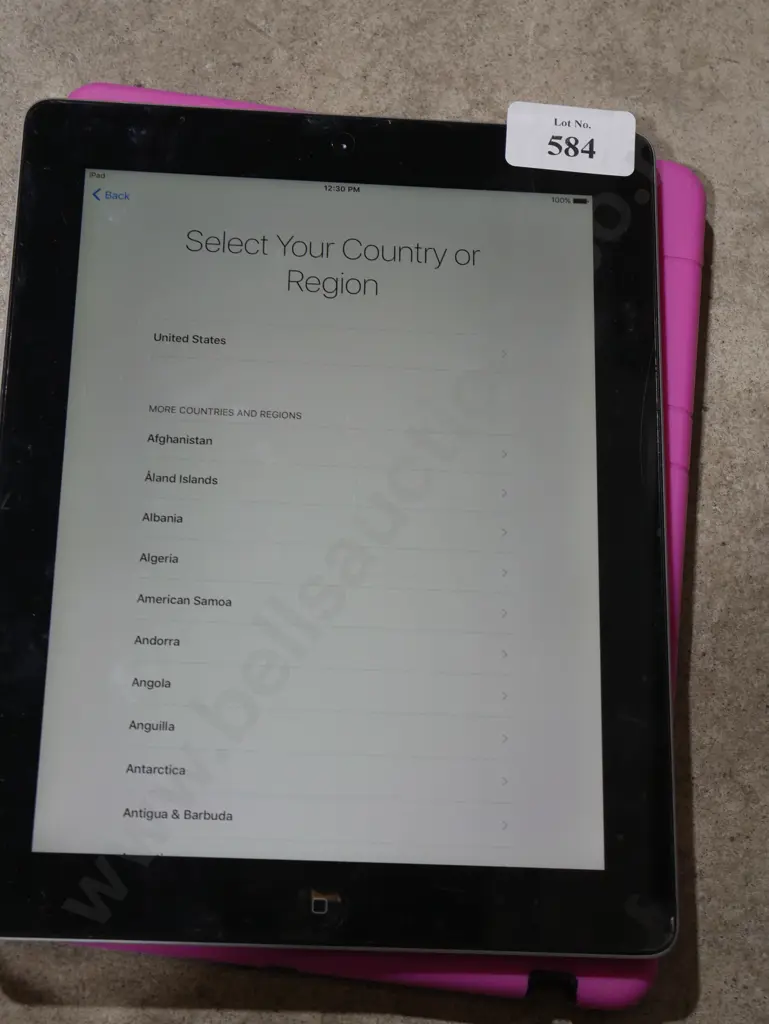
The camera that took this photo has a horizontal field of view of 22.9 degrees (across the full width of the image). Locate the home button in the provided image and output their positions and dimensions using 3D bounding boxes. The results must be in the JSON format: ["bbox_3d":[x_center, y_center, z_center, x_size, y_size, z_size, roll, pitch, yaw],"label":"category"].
[{"bbox_3d":[-0.016,0.101,0.484,0.011,0.002,0.011,2,71,-4],"label":"home button"}]

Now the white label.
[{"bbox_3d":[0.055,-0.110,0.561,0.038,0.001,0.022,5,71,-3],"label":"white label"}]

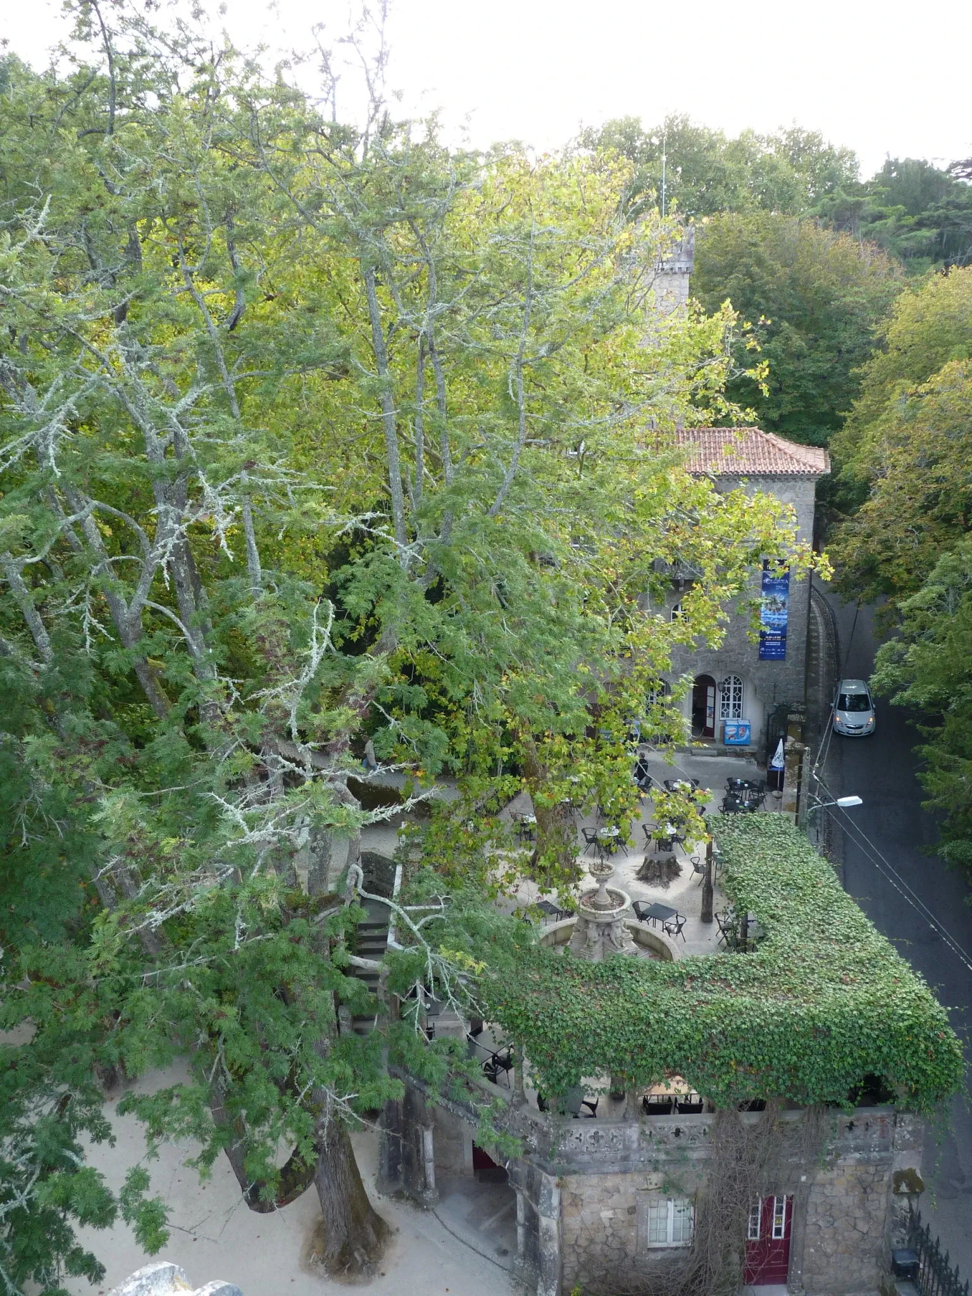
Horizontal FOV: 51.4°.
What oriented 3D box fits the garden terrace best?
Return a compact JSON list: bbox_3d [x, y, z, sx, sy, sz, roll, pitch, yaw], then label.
[{"bbox_3d":[4.408,7.053,23.866,9.200,2.200,8.700,-2,16,0],"label":"garden terrace"}]

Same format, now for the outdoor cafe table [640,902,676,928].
[{"bbox_3d":[4.847,7.720,28.172,0.720,0.730,0.720,13,22,43],"label":"outdoor cafe table"}]

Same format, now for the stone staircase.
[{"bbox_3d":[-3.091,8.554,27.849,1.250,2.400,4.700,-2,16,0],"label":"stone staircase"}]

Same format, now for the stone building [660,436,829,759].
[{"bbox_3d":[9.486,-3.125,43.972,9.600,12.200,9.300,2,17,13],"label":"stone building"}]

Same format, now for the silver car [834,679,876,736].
[{"bbox_3d":[16.502,2.618,45.379,1.750,1.490,4.000,3,21,17],"label":"silver car"}]

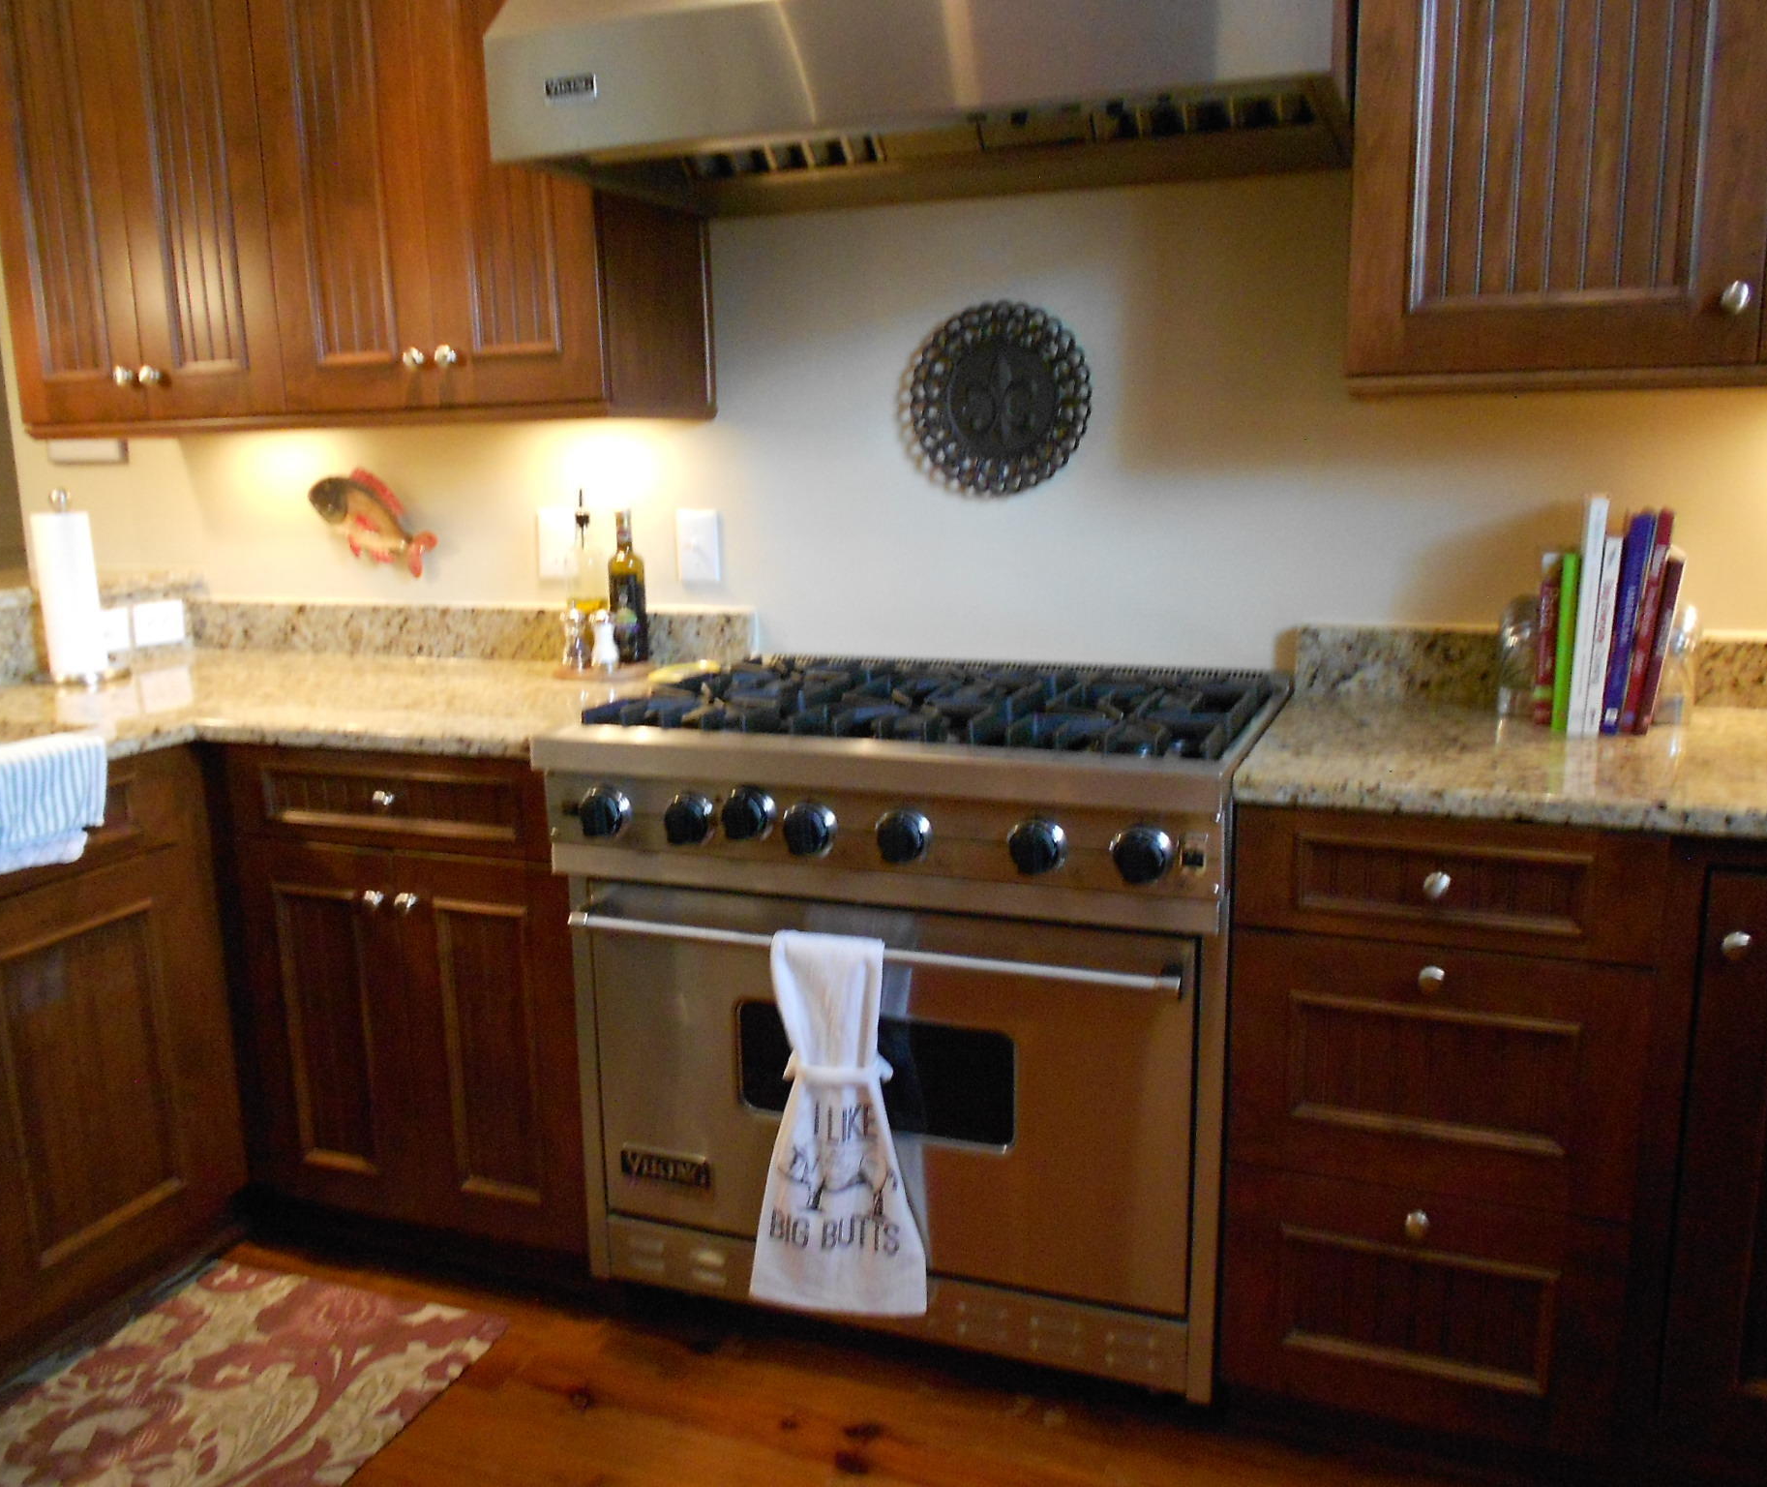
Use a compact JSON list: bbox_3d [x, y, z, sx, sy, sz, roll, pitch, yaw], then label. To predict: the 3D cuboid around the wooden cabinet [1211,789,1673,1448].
[{"bbox_3d":[0.738,0.387,2.011,0.448,0.751,0.660,3,12,21],"label":"wooden cabinet"}]

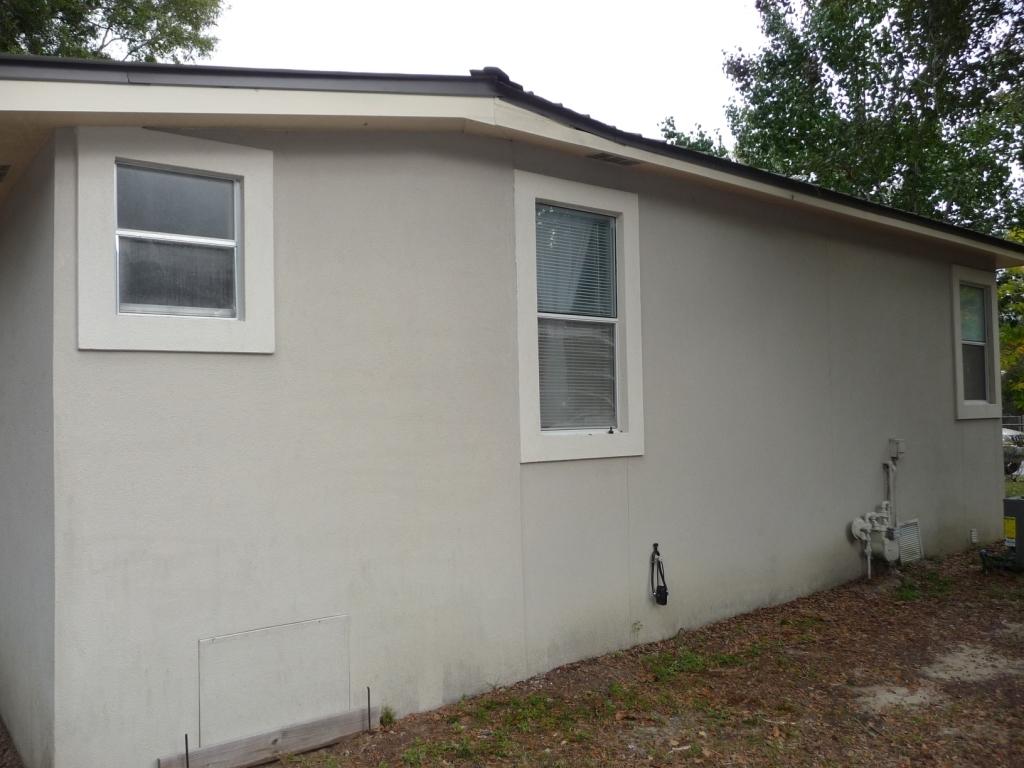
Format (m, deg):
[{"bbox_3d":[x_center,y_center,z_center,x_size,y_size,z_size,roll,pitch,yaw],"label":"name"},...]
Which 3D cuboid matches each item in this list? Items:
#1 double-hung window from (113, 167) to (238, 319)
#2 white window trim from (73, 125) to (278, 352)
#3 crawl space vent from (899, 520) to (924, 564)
[{"bbox_3d":[-1.630,-0.672,4.038,0.586,0.718,0.080,0,-2,-36],"label":"double-hung window"},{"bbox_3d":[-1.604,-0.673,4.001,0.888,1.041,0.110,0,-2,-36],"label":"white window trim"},{"bbox_3d":[3.740,1.479,7.772,0.372,0.392,0.040,0,-2,-36],"label":"crawl space vent"}]

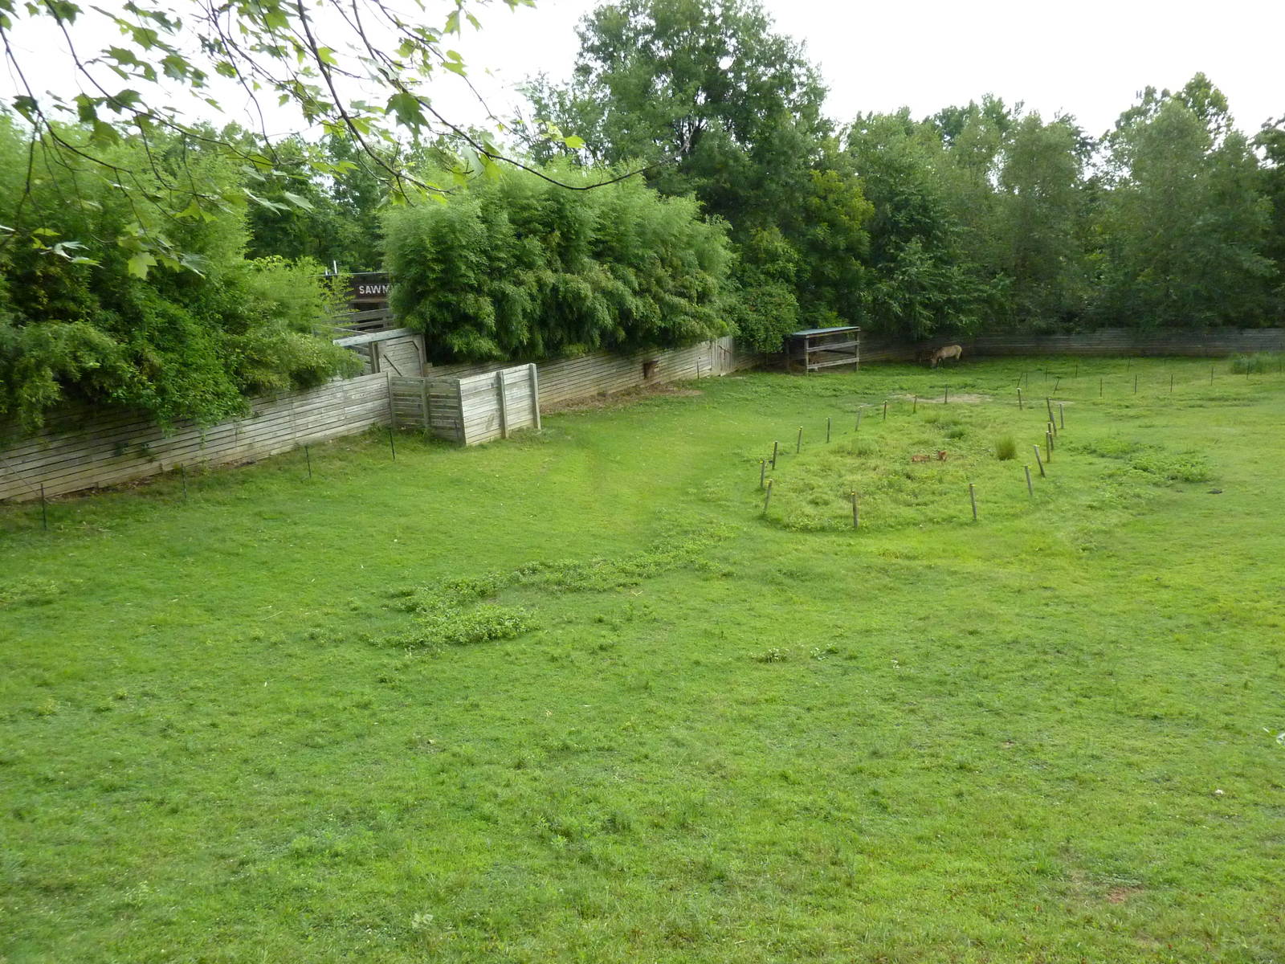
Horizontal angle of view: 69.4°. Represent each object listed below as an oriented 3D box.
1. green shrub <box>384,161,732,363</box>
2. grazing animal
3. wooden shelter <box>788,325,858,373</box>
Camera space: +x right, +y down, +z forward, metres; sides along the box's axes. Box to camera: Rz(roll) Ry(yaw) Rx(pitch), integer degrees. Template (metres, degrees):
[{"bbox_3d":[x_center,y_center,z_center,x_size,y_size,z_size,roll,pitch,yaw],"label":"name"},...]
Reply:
[{"bbox_3d":[-3.400,-9.488,45.146,5.800,10.200,20.000,8,17,36],"label":"green shrub"},{"bbox_3d":[18.597,-7.686,56.700,2.000,1.320,0.550,-6,14,-17],"label":"grazing animal"},{"bbox_3d":[10.518,-7.724,54.415,3.350,2.500,2.950,-6,14,-15],"label":"wooden shelter"}]

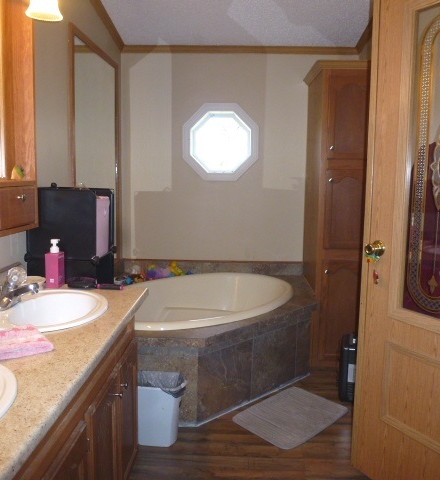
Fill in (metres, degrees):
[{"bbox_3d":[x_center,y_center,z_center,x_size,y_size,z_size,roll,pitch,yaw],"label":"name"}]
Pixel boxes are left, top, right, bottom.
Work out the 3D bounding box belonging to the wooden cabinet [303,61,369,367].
[{"bbox_3d":[0.899,-0.166,3.390,0.520,2.130,0.660,1,8,1],"label":"wooden cabinet"}]

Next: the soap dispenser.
[{"bbox_3d":[-0.690,0.094,1.853,0.056,0.205,0.060,1,8,1],"label":"soap dispenser"}]

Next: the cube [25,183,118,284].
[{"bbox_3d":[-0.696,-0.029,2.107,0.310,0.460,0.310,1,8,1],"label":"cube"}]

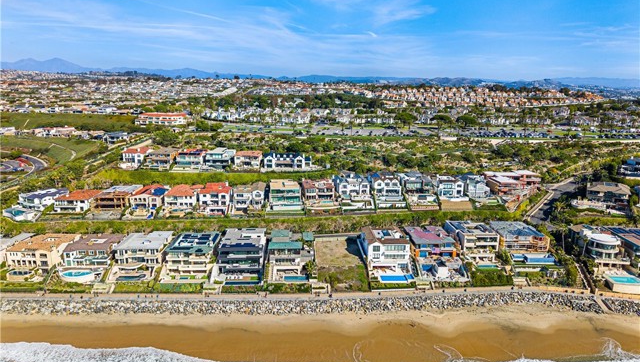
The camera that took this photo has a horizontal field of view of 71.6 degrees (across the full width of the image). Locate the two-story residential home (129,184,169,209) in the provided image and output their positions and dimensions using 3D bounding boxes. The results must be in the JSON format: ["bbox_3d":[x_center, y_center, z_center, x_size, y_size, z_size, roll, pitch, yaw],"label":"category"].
[{"bbox_3d":[-93.272,8.924,243.095,15.300,8.500,18.500,0,13,-1],"label":"two-story residential home"}]

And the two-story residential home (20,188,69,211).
[{"bbox_3d":[-153.385,9.980,247.141,13.500,7.800,17.800,5,14,22],"label":"two-story residential home"}]

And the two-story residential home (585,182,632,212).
[{"bbox_3d":[156.580,5.670,240.690,19.500,9.000,18.000,5,13,21],"label":"two-story residential home"}]

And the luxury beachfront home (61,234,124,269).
[{"bbox_3d":[-87.410,26.620,173.770,16.800,7.200,20.000,-1,12,-5],"label":"luxury beachfront home"}]

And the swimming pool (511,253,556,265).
[{"bbox_3d":[84.118,31.215,176.519,15.800,1.500,5.500,0,13,0],"label":"swimming pool"}]

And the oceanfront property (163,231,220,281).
[{"bbox_3d":[-48.580,27.990,174.560,17.300,10.500,23.000,0,12,-2],"label":"oceanfront property"}]

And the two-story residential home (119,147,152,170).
[{"bbox_3d":[-124.665,-16.309,305.073,14.300,8.700,18.500,0,13,-1],"label":"two-story residential home"}]

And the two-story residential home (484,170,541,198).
[{"bbox_3d":[107.490,0.920,249.440,25.000,8.800,20.000,-1,12,-4],"label":"two-story residential home"}]

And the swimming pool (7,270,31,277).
[{"bbox_3d":[-109.900,34.870,163.980,8.200,1.200,4.000,0,12,-2],"label":"swimming pool"}]

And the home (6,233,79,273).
[{"bbox_3d":[-113.495,28.978,182.018,16.800,9.200,18.500,0,13,-1],"label":"home"}]

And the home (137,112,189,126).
[{"bbox_3d":[-113.480,-45.530,325.760,35.000,7.300,14.000,0,12,0],"label":"home"}]

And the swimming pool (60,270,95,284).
[{"bbox_3d":[-92.472,36.220,170.753,11.500,1.700,5.000,0,13,0],"label":"swimming pool"}]

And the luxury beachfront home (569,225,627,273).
[{"bbox_3d":[118.418,28.110,188.431,13.300,11.500,21.000,1,13,6],"label":"luxury beachfront home"}]

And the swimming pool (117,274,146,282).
[{"bbox_3d":[-69.220,36.370,164.130,10.000,1.200,4.300,0,12,-2],"label":"swimming pool"}]

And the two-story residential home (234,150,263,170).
[{"bbox_3d":[-43.230,-13.950,274.820,15.200,8.000,17.000,0,12,-1],"label":"two-story residential home"}]

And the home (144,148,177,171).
[{"bbox_3d":[-98.940,-14.590,276.820,15.800,8.000,18.000,-1,12,-3],"label":"home"}]

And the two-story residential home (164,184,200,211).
[{"bbox_3d":[-71.660,7.340,236.500,15.800,8.500,20.000,0,12,-2],"label":"two-story residential home"}]

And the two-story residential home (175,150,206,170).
[{"bbox_3d":[-87.493,-15.415,303.842,17.000,8.800,16.000,0,13,-1],"label":"two-story residential home"}]

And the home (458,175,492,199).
[{"bbox_3d":[83.952,2.654,242.284,11.500,9.000,19.000,0,13,-1],"label":"home"}]

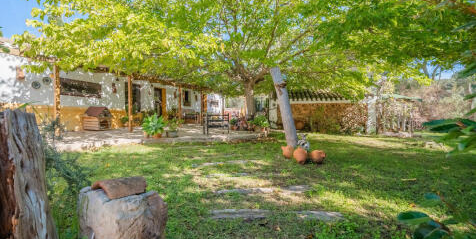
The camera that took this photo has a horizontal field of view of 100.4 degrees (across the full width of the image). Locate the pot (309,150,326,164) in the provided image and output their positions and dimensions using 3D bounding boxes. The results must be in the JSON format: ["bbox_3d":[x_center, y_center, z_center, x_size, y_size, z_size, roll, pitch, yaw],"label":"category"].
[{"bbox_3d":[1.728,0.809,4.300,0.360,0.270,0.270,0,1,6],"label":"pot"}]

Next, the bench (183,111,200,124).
[{"bbox_3d":[-3.119,-0.101,13.300,0.500,0.800,1.200,1,1,41],"label":"bench"}]

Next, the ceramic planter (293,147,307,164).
[{"bbox_3d":[1.329,0.787,4.250,0.280,0.350,0.280,0,1,0],"label":"ceramic planter"}]

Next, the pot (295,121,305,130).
[{"bbox_3d":[3.584,0.348,11.500,0.520,0.500,0.520,0,1,0],"label":"pot"}]

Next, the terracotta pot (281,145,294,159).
[{"bbox_3d":[1.135,0.749,4.500,0.290,0.300,0.260,0,1,0],"label":"terracotta pot"}]

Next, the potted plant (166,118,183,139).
[{"bbox_3d":[-2.081,0.262,6.500,0.500,0.620,0.480,0,1,0],"label":"potted plant"}]

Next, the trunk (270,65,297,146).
[{"bbox_3d":[1.253,-0.327,5.400,0.280,2.200,0.280,-12,1,-6],"label":"trunk"}]

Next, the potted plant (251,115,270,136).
[{"bbox_3d":[0.874,0.221,7.700,0.720,0.720,0.680,0,1,0],"label":"potted plant"}]

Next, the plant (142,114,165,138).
[{"bbox_3d":[-2.685,0.200,6.300,0.680,0.750,0.650,0,1,0],"label":"plant"}]

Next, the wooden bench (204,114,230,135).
[{"bbox_3d":[-0.813,0.172,7.600,0.980,0.800,0.500,0,1,-24],"label":"wooden bench"}]

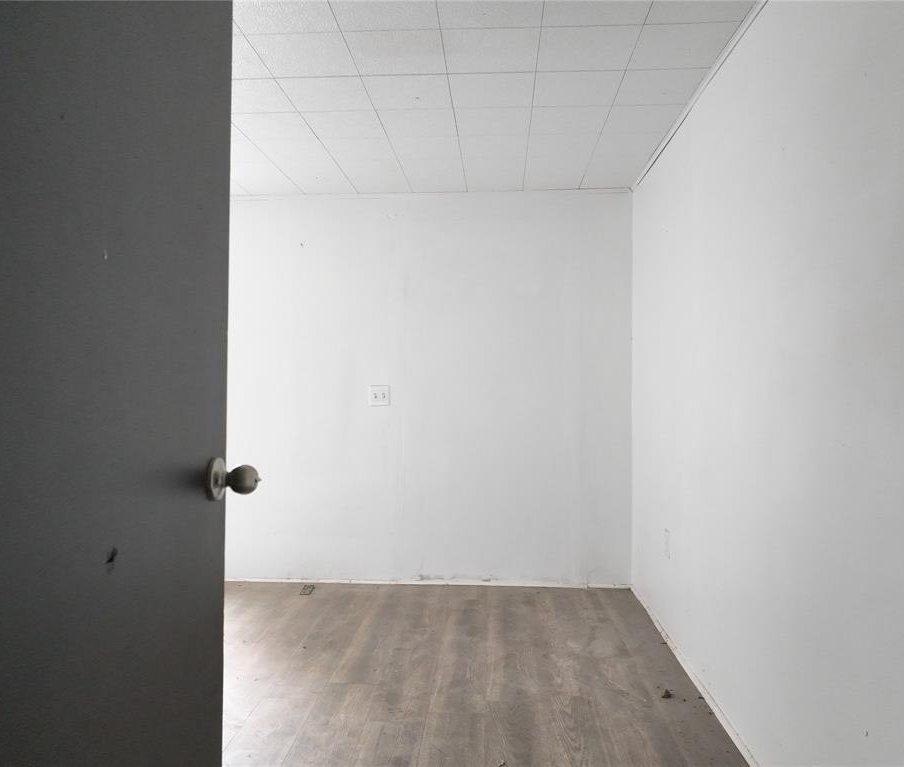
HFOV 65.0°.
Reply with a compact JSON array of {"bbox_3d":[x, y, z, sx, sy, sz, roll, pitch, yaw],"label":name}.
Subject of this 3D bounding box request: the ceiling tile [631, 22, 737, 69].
[{"bbox_3d":[0.726,-1.076,2.253,0.287,0.015,0.305,0,0,4],"label":"ceiling tile"}]

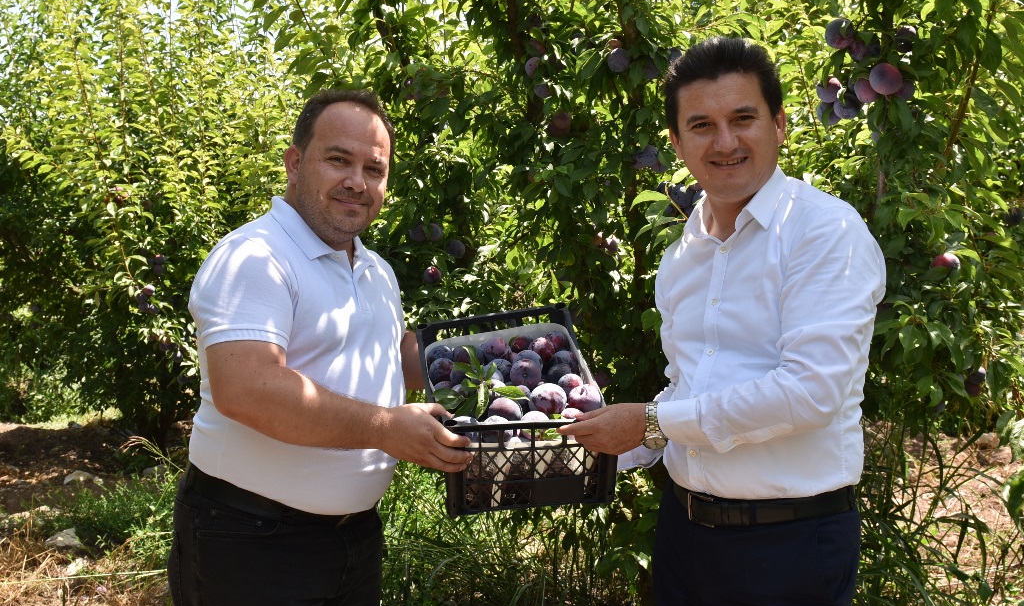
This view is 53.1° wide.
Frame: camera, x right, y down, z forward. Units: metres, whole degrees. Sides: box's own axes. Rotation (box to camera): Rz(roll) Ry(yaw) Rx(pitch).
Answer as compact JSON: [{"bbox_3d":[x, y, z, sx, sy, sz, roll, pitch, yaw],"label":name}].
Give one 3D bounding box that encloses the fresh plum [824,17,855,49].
[{"bbox_3d":[0.633,-0.522,1.980,0.058,0.058,0.058,0,3,0],"label":"fresh plum"}]

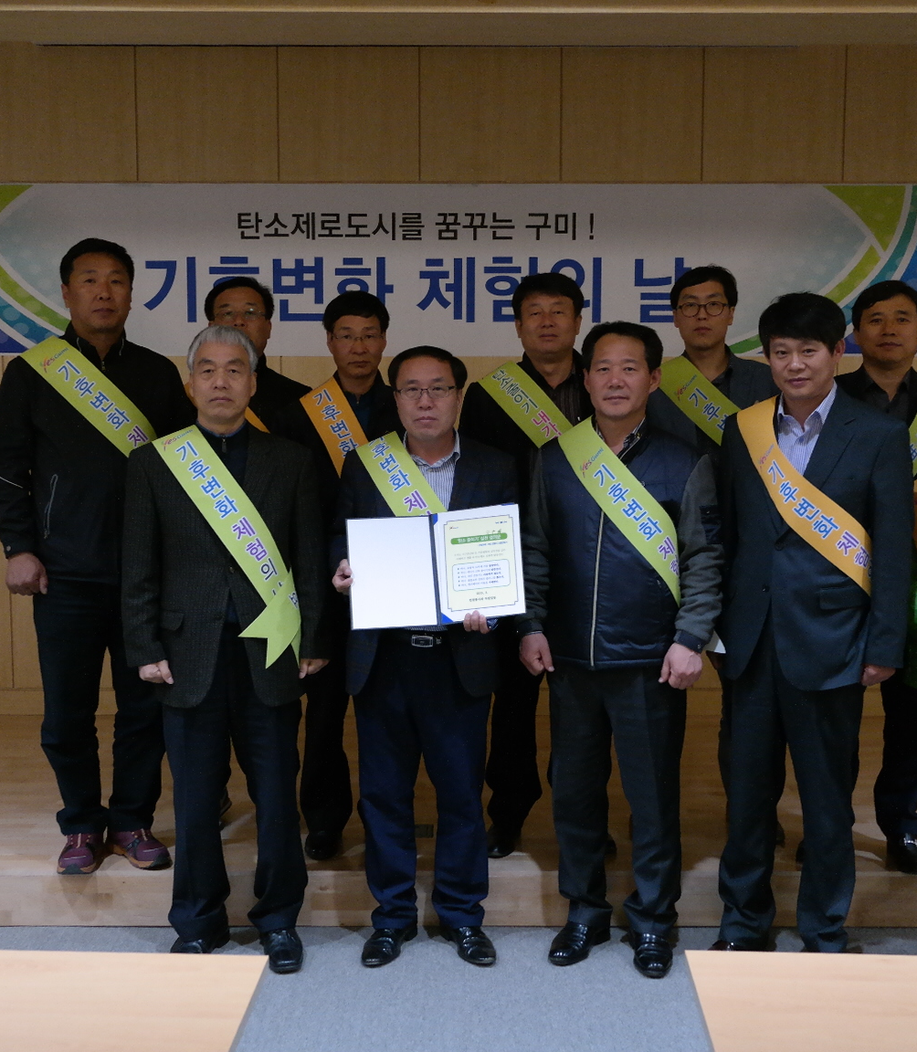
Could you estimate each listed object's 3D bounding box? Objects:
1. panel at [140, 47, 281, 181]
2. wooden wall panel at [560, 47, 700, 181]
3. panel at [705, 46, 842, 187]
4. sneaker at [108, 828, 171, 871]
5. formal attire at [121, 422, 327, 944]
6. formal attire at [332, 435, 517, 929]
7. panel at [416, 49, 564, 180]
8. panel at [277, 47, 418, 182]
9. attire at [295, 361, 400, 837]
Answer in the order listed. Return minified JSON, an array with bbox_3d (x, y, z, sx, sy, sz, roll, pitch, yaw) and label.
[{"bbox_3d":[-1.027,-1.687,5.388,0.580,0.551,0.025,0,6,0],"label":"panel"},{"bbox_3d":[0.723,-1.704,5.466,0.583,0.551,0.025,0,6,0],"label":"wooden wall panel"},{"bbox_3d":[1.293,-1.685,5.387,0.580,0.551,0.025,0,6,0],"label":"panel"},{"bbox_3d":[-0.962,0.928,3.942,0.105,0.110,0.280,-4,7,-38],"label":"sneaker"},{"bbox_3d":[-0.644,0.427,3.618,0.560,1.420,0.320,0,6,-3],"label":"formal attire"},{"bbox_3d":[-0.093,0.444,3.620,0.500,1.387,0.360,0,6,0],"label":"formal attire"},{"bbox_3d":[0.135,-1.704,5.466,0.583,0.551,0.025,0,6,0],"label":"panel"},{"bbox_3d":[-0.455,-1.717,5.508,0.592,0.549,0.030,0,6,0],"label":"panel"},{"bbox_3d":[-0.313,0.231,3.963,0.510,1.374,0.290,0,6,-2],"label":"attire"}]

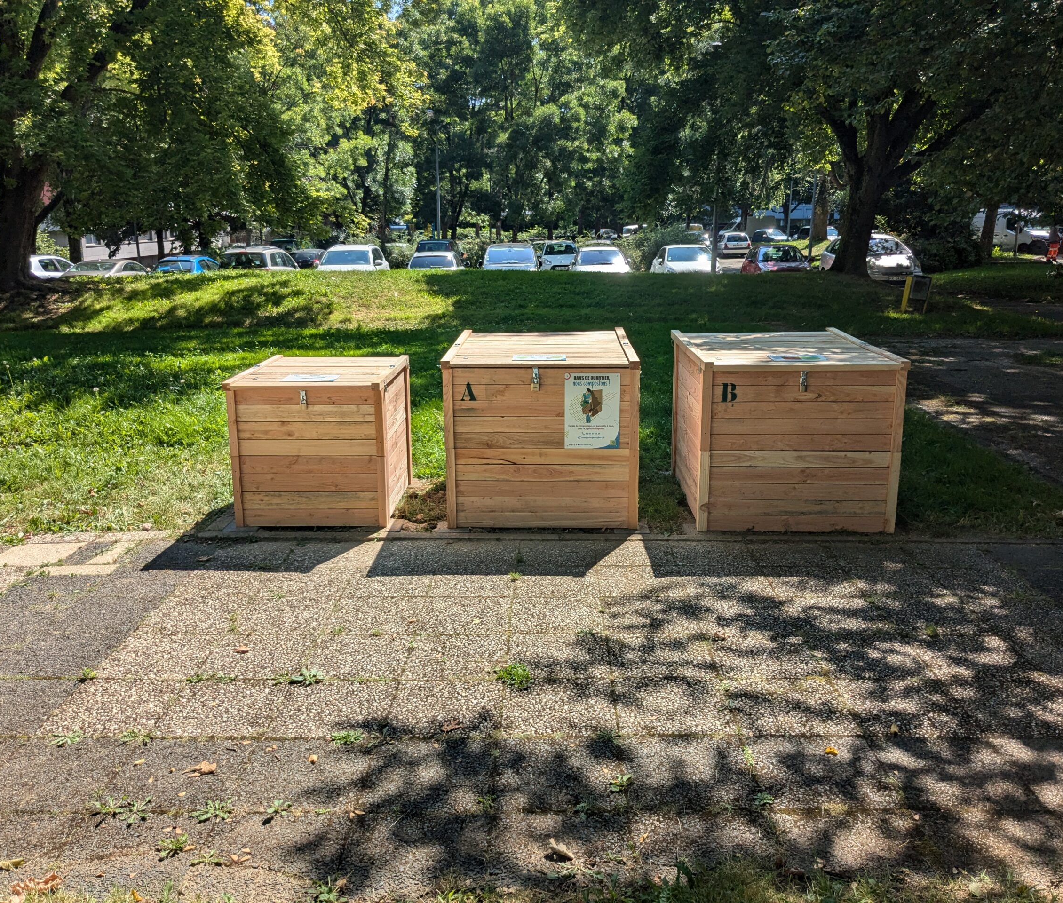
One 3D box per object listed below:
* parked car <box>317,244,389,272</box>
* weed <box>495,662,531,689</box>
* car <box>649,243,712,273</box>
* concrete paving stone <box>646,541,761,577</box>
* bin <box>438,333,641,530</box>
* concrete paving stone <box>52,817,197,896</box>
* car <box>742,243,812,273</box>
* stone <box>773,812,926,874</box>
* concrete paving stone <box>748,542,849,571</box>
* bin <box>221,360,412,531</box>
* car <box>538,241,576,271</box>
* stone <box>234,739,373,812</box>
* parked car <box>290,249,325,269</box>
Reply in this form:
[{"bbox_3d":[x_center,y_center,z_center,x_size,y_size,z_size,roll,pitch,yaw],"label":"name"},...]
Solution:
[{"bbox_3d":[-5.503,-5.552,28.774,1.810,1.660,4.350,-1,13,0],"label":"parked car"},{"bbox_3d":[-0.067,0.832,3.497,0.135,0.060,0.120,0,14,1],"label":"weed"},{"bbox_3d":[4.989,-6.030,30.873,1.760,1.480,4.100,-1,14,0],"label":"car"},{"bbox_3d":[0.930,0.547,4.874,0.395,0.050,0.395,0,14,1],"label":"concrete paving stone"},{"bbox_3d":[0.073,-0.180,5.757,1.075,0.950,1.270,0,14,2],"label":"bin"},{"bbox_3d":[-1.107,1.124,2.566,0.395,0.050,0.395,0,14,1],"label":"concrete paving stone"},{"bbox_3d":[7.207,-5.413,27.866,1.680,1.420,3.850,0,14,4],"label":"car"},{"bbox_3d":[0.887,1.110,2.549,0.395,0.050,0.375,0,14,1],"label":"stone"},{"bbox_3d":[1.332,0.545,4.837,0.395,0.050,0.390,0,14,1],"label":"concrete paving stone"},{"bbox_3d":[-1.232,-0.085,5.668,0.858,0.840,0.920,0,14,2],"label":"bin"},{"bbox_3d":[1.256,-8.063,39.263,1.660,1.480,3.700,-1,13,0],"label":"car"},{"bbox_3d":[-0.701,1.027,2.949,0.395,0.050,0.395,0,14,1],"label":"stone"},{"bbox_3d":[-10.373,-8.812,44.473,1.740,1.480,4.050,-1,14,0],"label":"parked car"}]

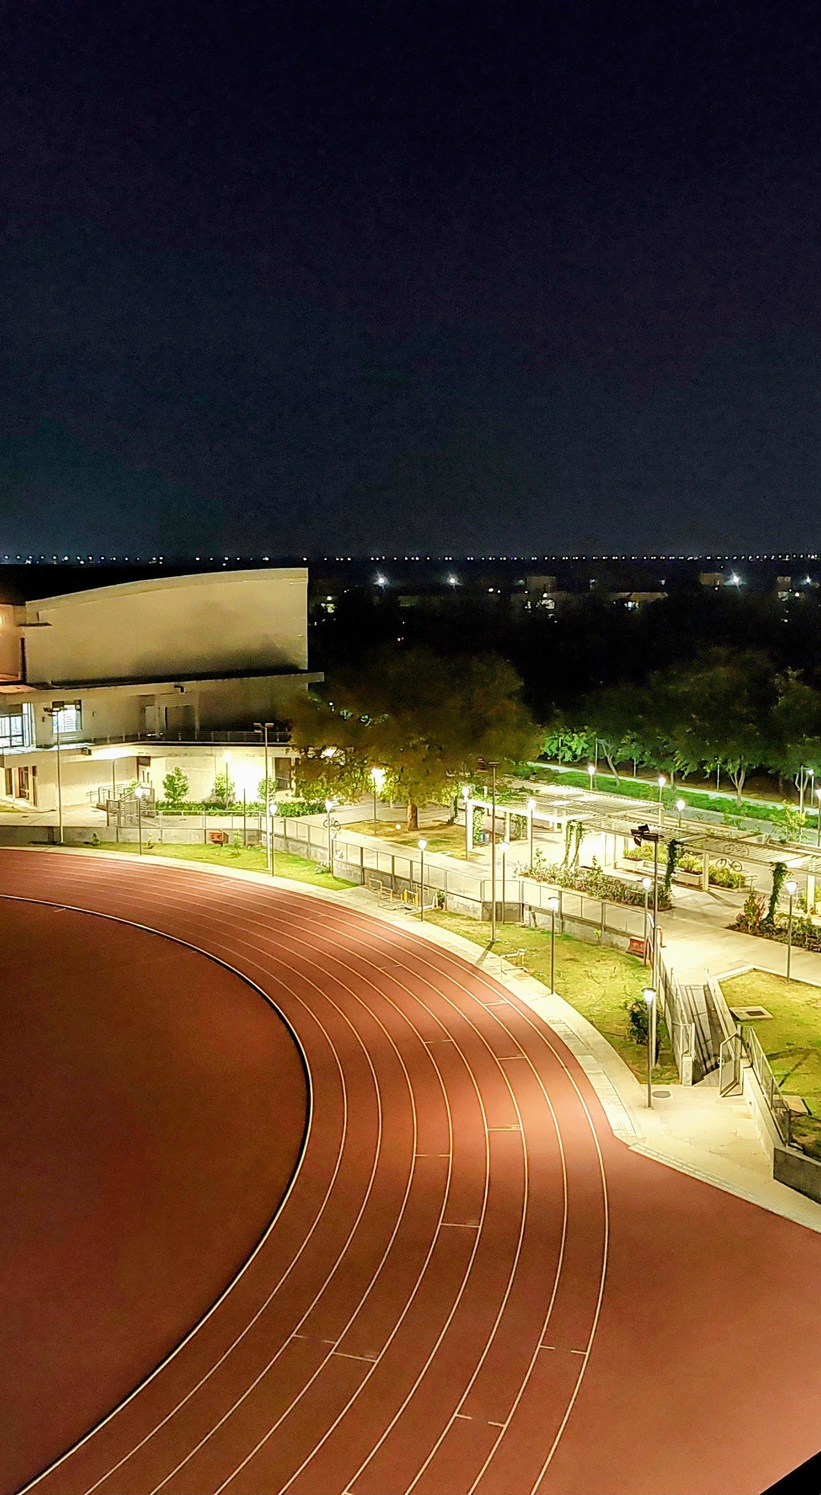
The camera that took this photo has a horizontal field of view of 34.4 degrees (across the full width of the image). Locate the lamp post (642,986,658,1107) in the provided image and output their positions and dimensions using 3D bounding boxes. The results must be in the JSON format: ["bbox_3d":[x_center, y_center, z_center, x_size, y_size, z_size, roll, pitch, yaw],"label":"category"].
[{"bbox_3d":[8.613,10.740,47.461,0.550,4.460,0.550,0,8,0],"label":"lamp post"}]

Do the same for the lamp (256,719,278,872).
[{"bbox_3d":[-9.015,3.186,83.678,1.200,9.350,0.800,6,10,38],"label":"lamp"}]

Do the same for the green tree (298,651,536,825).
[{"bbox_3d":[0.405,-0.431,90.863,16.600,12.200,15.500,0,8,0],"label":"green tree"}]

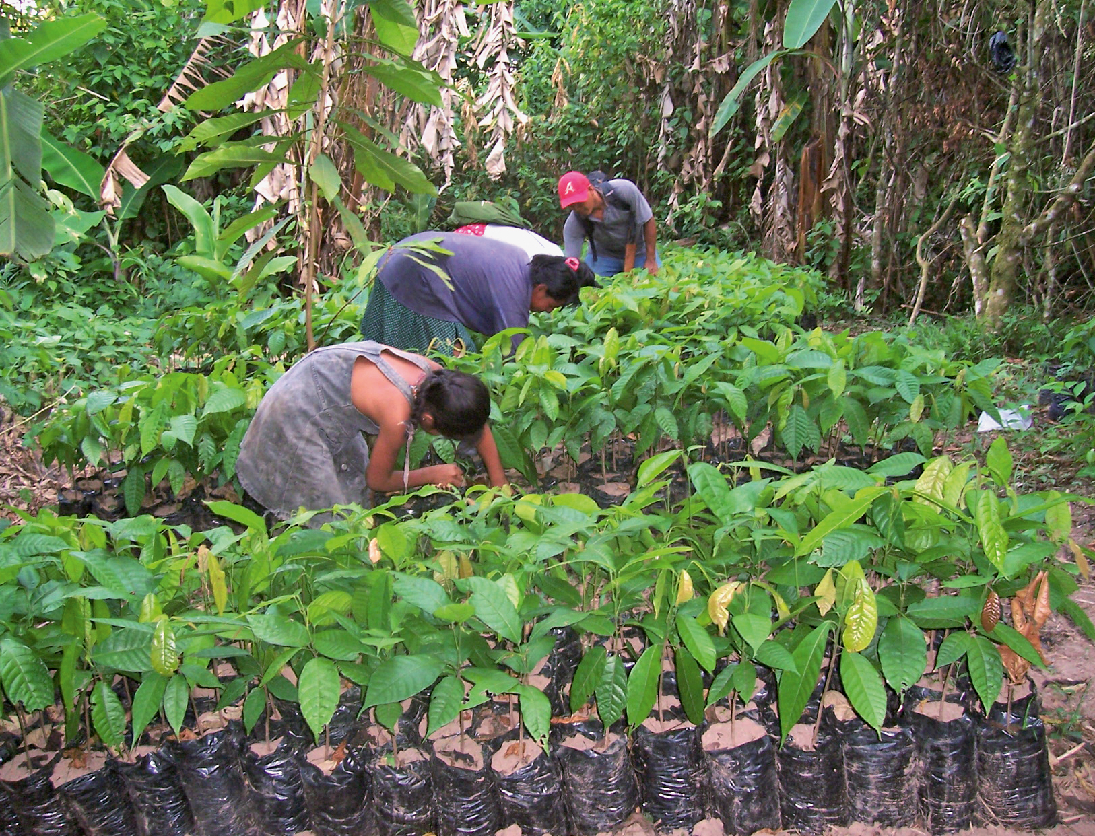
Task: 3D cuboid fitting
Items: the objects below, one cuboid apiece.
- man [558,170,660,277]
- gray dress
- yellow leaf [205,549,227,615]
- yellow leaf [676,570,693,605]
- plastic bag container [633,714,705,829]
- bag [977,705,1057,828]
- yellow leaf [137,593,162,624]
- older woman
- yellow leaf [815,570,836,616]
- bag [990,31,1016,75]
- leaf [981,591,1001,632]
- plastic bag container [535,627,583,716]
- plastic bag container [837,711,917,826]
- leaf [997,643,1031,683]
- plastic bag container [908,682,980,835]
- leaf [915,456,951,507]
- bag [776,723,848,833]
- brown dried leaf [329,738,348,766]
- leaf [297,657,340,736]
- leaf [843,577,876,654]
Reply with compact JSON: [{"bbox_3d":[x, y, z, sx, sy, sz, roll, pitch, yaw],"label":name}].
[{"bbox_3d":[0.325,-0.695,5.573,0.460,1.160,0.500,4,12,18],"label":"man"},{"bbox_3d":[-0.573,0.041,2.920,0.460,0.430,0.340,-2,12,-12],"label":"gray dress"},{"bbox_3d":[-0.666,0.328,2.200,0.042,0.130,0.025,-12,11,2],"label":"yellow leaf"},{"bbox_3d":[0.221,0.272,1.760,0.030,0.056,0.020,0,12,0],"label":"yellow leaf"},{"bbox_3d":[0.192,0.556,1.720,0.103,0.150,0.103,0,12,0],"label":"plastic bag container"},{"bbox_3d":[0.781,0.578,1.822,0.114,0.163,0.114,0,12,0],"label":"bag"},{"bbox_3d":[-0.699,0.337,1.930,0.042,0.062,0.028,0,12,0],"label":"yellow leaf"},{"bbox_3d":[-0.280,-0.316,4.430,0.950,0.900,0.500,0,12,0],"label":"older woman"},{"bbox_3d":[0.441,0.278,1.740,0.032,0.072,0.015,8,12,-13],"label":"yellow leaf"},{"bbox_3d":[2.743,-2.202,6.600,0.160,0.260,0.140,0,12,0],"label":"bag"},{"bbox_3d":[0.692,0.302,1.710,0.031,0.064,0.015,8,11,4],"label":"leaf"},{"bbox_3d":[0.024,0.470,1.980,0.090,0.155,0.090,0,12,0],"label":"plastic bag container"},{"bbox_3d":[0.552,0.587,1.830,0.116,0.150,0.116,0,12,0],"label":"plastic bag container"},{"bbox_3d":[0.750,0.394,1.760,0.050,0.063,0.030,-4,11,1],"label":"leaf"},{"bbox_3d":[0.622,0.545,1.720,0.100,0.175,0.100,0,12,0],"label":"plastic bag container"},{"bbox_3d":[0.773,0.132,2.200,0.075,0.110,0.045,2,12,12],"label":"leaf"},{"bbox_3d":[0.436,0.593,1.809,0.110,0.150,0.110,0,12,0],"label":"bag"},{"bbox_3d":[-0.339,0.543,1.780,0.030,0.043,0.025,0,12,0],"label":"brown dried leaf"},{"bbox_3d":[-0.364,0.448,1.750,0.067,0.130,0.045,0,12,0],"label":"leaf"},{"bbox_3d":[0.481,0.304,1.690,0.050,0.115,0.025,7,11,1],"label":"leaf"}]

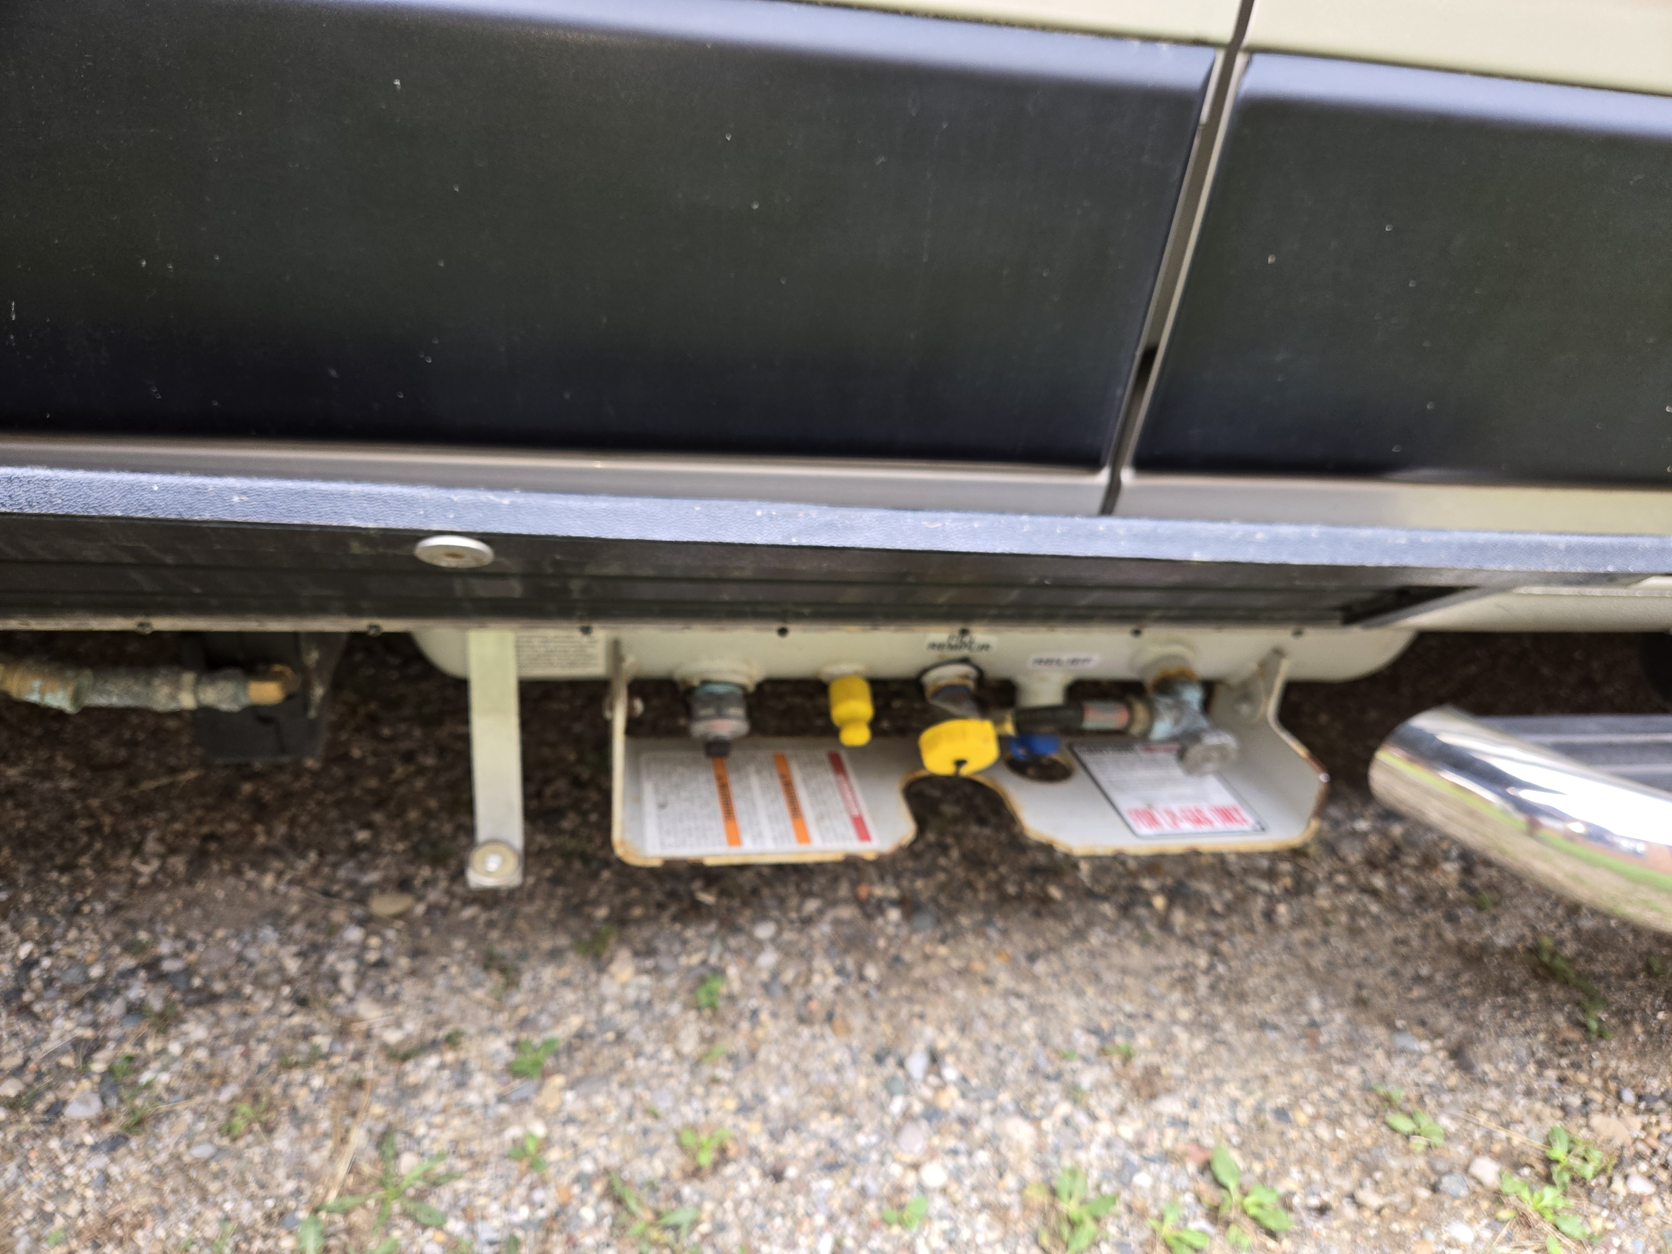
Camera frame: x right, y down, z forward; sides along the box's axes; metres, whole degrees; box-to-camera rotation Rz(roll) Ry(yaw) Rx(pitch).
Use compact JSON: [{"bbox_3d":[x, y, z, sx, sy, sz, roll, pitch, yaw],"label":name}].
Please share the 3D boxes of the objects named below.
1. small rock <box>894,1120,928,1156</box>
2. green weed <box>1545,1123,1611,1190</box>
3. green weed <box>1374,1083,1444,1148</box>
[{"bbox_3d":[0.060,0.409,0.889,0.025,0.016,0.024,6,31,0],"label":"small rock"},{"bbox_3d":[0.615,0.439,0.922,0.049,0.025,0.050,6,31,0],"label":"green weed"},{"bbox_3d":[0.486,0.416,0.943,0.054,0.020,0.050,6,31,0],"label":"green weed"}]

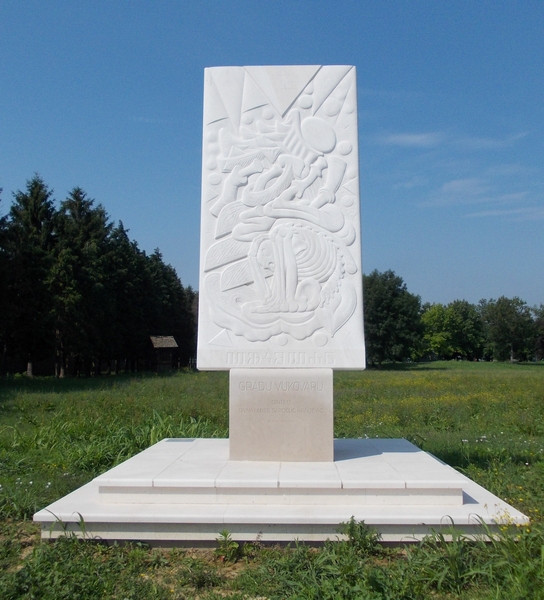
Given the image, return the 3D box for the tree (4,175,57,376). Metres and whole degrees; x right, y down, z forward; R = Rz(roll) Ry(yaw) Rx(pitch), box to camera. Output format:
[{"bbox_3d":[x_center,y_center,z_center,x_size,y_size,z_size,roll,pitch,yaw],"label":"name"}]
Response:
[{"bbox_3d":[-20.492,-2.140,54.164,4.640,17.140,4.640,2,-6,-21],"label":"tree"}]

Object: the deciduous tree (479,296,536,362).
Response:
[{"bbox_3d":[42.968,5.323,117.416,10.580,11.980,10.580,-2,-6,20],"label":"deciduous tree"}]

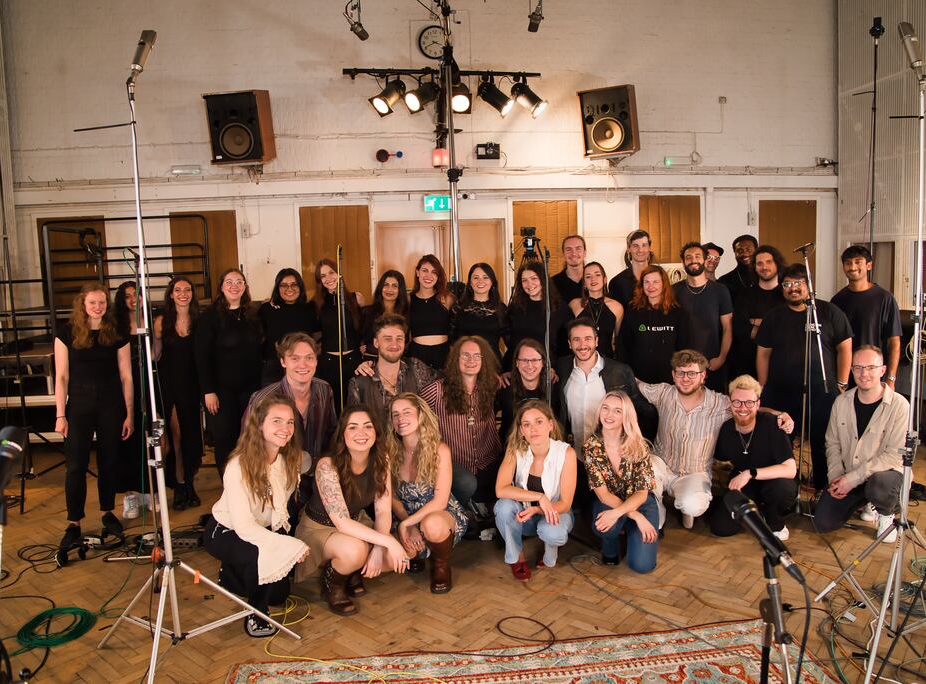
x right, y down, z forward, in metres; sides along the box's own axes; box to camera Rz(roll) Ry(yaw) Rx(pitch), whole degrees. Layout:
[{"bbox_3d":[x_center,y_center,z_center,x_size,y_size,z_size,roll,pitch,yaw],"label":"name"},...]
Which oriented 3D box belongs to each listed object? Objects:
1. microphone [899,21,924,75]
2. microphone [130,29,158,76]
[{"bbox_3d":[1.658,-1.095,2.530,0.060,0.200,0.060,3,-15,-30],"label":"microphone"},{"bbox_3d":[-1.266,-1.148,2.700,0.058,0.200,0.058,9,-12,-6],"label":"microphone"}]

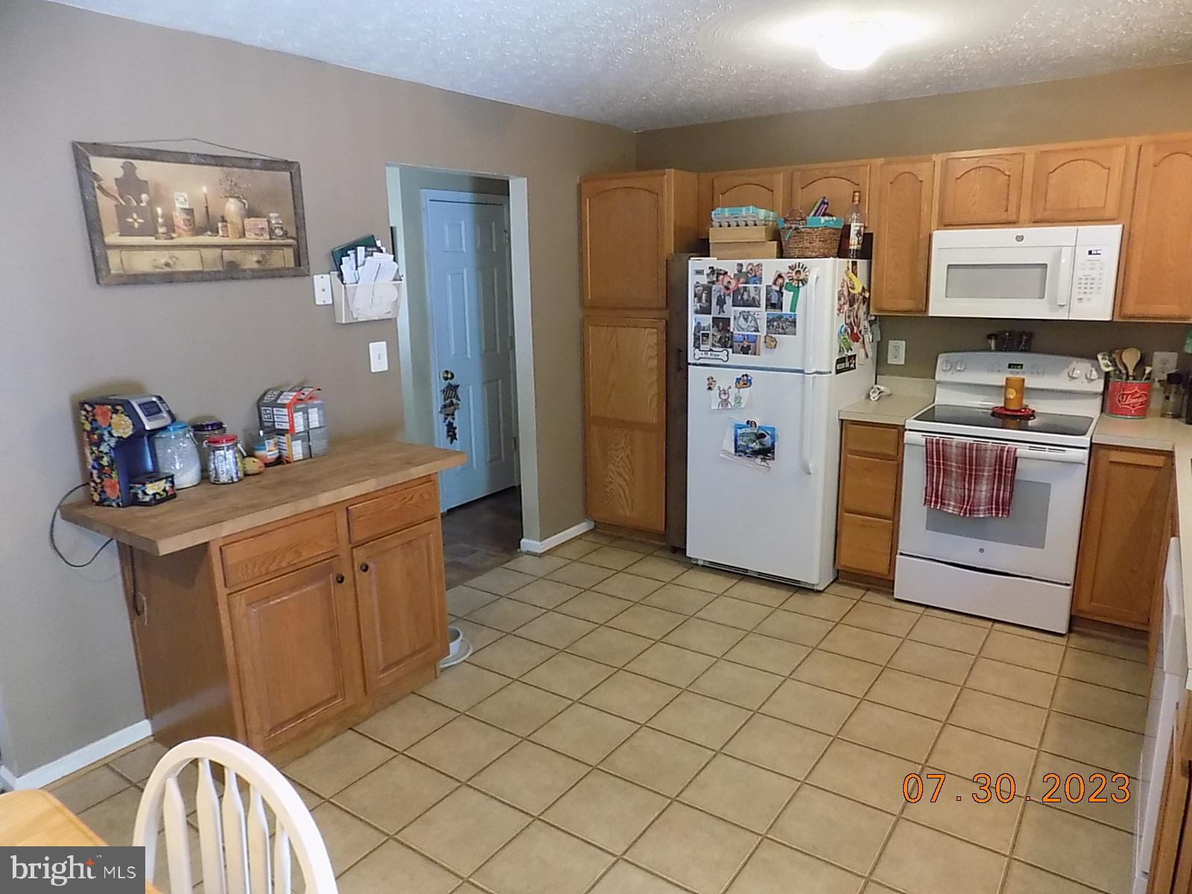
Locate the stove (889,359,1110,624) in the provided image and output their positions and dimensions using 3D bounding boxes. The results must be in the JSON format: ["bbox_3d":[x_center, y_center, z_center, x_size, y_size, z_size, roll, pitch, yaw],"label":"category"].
[{"bbox_3d":[1.950,0.162,3.833,0.758,1.181,0.684,7,15,35],"label":"stove"}]

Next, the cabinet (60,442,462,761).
[{"bbox_3d":[-1.120,0.562,2.994,0.654,0.925,1.245,7,15,35],"label":"cabinet"}]

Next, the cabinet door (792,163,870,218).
[{"bbox_3d":[1.189,-1.265,4.041,0.397,0.300,0.020,8,16,35],"label":"cabinet door"}]

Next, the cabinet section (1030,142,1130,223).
[{"bbox_3d":[2.147,-1.146,3.509,0.365,0.325,0.320,8,15,34],"label":"cabinet section"}]

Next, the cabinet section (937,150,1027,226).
[{"bbox_3d":[1.835,-1.191,3.722,0.360,0.325,0.320,8,15,34],"label":"cabinet section"}]

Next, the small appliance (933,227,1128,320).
[{"bbox_3d":[2.009,-0.815,3.717,0.759,0.403,0.418,7,15,35],"label":"small appliance"}]

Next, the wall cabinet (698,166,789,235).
[{"bbox_3d":[0.889,-1.350,4.450,0.532,0.349,0.344,8,16,35],"label":"wall cabinet"}]

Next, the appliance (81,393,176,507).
[{"bbox_3d":[-1.522,0.011,2.615,0.203,0.335,0.187,2,13,16],"label":"appliance"}]

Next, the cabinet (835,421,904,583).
[{"bbox_3d":[1.541,0.244,4.227,0.297,0.854,0.585,7,15,35],"label":"cabinet"}]

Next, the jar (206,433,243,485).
[{"bbox_3d":[-1.331,0.042,2.839,0.096,0.166,0.096,-2,12,0],"label":"jar"}]

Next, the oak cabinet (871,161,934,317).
[{"bbox_3d":[1.593,-1.056,4.008,0.288,0.757,0.344,8,16,35],"label":"oak cabinet"}]

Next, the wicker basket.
[{"bbox_3d":[1.055,-1.039,3.875,0.284,0.227,0.310,8,16,35],"label":"wicker basket"}]

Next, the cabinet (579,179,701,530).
[{"bbox_3d":[0.354,-0.520,4.859,0.621,2.136,0.632,8,16,35],"label":"cabinet"}]

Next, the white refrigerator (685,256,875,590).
[{"bbox_3d":[1.011,-0.165,4.313,0.748,1.665,0.802,7,15,35],"label":"white refrigerator"}]

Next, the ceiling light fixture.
[{"bbox_3d":[0.934,-1.454,2.905,0.241,0.130,0.241,7,15,35],"label":"ceiling light fixture"}]

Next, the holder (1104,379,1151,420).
[{"bbox_3d":[2.459,-0.223,3.648,0.190,0.178,0.190,8,16,35],"label":"holder"}]

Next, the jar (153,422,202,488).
[{"bbox_3d":[-1.478,0.028,2.806,0.123,0.218,0.123,-2,12,0],"label":"jar"}]

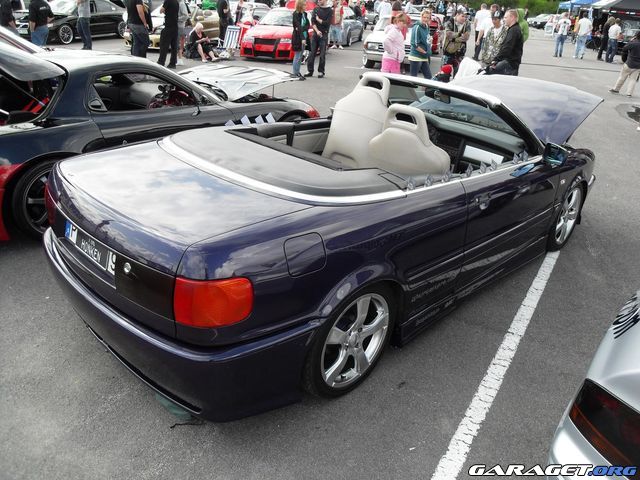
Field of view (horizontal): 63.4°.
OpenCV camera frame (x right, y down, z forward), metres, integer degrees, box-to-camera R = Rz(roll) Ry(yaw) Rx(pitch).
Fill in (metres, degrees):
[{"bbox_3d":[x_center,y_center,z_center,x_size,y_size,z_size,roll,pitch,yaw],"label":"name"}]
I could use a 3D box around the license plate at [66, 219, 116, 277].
[{"bbox_3d":[-0.997,0.021,2.234,0.020,0.110,0.520,-20,34,-41],"label":"license plate"}]

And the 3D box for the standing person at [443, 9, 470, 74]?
[{"bbox_3d":[2.650,-3.674,10.392,0.580,1.760,0.420,-14,29,-31],"label":"standing person"}]

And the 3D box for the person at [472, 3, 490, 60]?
[{"bbox_3d":[5.848,-7.574,18.805,0.520,1.810,0.360,-3,25,-11],"label":"person"}]

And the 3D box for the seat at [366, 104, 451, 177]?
[{"bbox_3d":[0.720,-0.384,3.356,0.860,1.030,0.520,-20,34,-41],"label":"seat"}]

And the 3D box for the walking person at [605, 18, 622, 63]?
[{"bbox_3d":[12.026,-8.154,21.179,0.340,1.700,0.480,-8,27,-23],"label":"walking person"}]

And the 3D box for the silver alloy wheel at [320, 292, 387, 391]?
[{"bbox_3d":[0.110,0.451,2.534,0.490,0.490,0.205,-20,34,-41],"label":"silver alloy wheel"}]

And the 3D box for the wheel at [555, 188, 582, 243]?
[{"bbox_3d":[1.940,-0.223,4.226,0.485,0.485,0.190,-21,33,-40],"label":"wheel"}]

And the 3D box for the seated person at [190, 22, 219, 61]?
[{"bbox_3d":[-3.385,-5.818,15.174,0.800,0.930,0.500,13,27,23],"label":"seated person"}]

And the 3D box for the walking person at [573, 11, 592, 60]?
[{"bbox_3d":[11.009,-8.639,21.794,0.520,1.790,0.420,9,25,14],"label":"walking person"}]

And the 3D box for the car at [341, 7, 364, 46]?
[{"bbox_3d":[0.712,-9.121,21.906,1.750,1.420,4.300,8,25,13],"label":"car"}]

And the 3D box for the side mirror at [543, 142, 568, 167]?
[{"bbox_3d":[1.550,-0.563,3.408,0.100,0.122,0.165,-21,33,-40],"label":"side mirror"}]

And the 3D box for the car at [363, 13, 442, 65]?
[{"bbox_3d":[2.613,-6.171,16.133,1.640,1.380,4.250,9,26,13],"label":"car"}]

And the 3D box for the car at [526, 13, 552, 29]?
[{"bbox_3d":[24.605,-23.476,55.990,4.300,1.420,1.750,-7,27,-22],"label":"car"}]

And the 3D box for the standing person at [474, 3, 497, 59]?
[{"bbox_3d":[6.008,-7.478,18.569,0.520,1.810,0.360,-9,27,-23],"label":"standing person"}]

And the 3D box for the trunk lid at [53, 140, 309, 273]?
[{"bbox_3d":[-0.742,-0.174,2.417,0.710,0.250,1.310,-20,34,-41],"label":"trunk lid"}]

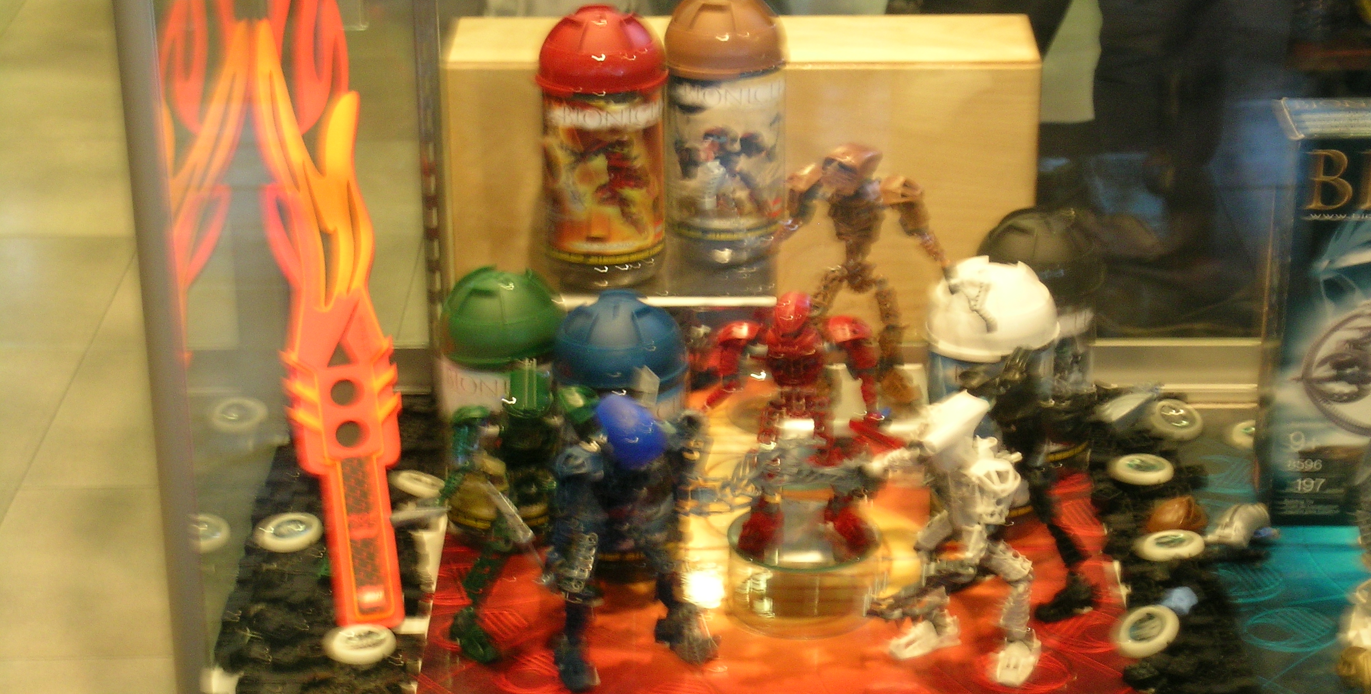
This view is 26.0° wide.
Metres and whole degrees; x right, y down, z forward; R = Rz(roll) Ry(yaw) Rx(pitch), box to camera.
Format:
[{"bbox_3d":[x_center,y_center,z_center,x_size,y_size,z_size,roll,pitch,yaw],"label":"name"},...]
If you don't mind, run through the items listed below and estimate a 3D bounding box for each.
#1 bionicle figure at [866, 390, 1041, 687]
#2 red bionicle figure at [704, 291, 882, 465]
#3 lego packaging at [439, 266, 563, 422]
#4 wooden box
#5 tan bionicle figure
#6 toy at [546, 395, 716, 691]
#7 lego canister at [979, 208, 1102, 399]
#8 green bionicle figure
[{"bbox_3d":[0.169,0.115,1.874,0.100,0.172,0.088,-22,32,-39],"label":"bionicle figure"},{"bbox_3d":[0.071,0.043,1.911,0.117,0.172,0.085,0,25,1],"label":"red bionicle figure"},{"bbox_3d":[-0.127,0.032,2.039,0.084,0.187,0.084,0,25,1],"label":"lego packaging"},{"bbox_3d":[0.042,-0.126,2.298,0.440,0.236,0.109,0,25,1],"label":"wooden box"},{"bbox_3d":[0.126,-0.052,2.112,0.122,0.188,0.075,-1,25,-2],"label":"tan bionicle figure"},{"bbox_3d":[-0.033,0.114,1.868,0.108,0.180,0.090,-7,25,-15],"label":"toy"},{"bbox_3d":[0.255,-0.008,2.124,0.084,0.187,0.084,0,25,1],"label":"lego canister"},{"bbox_3d":[-0.107,0.098,1.904,0.105,0.180,0.098,-9,26,-19],"label":"green bionicle figure"}]

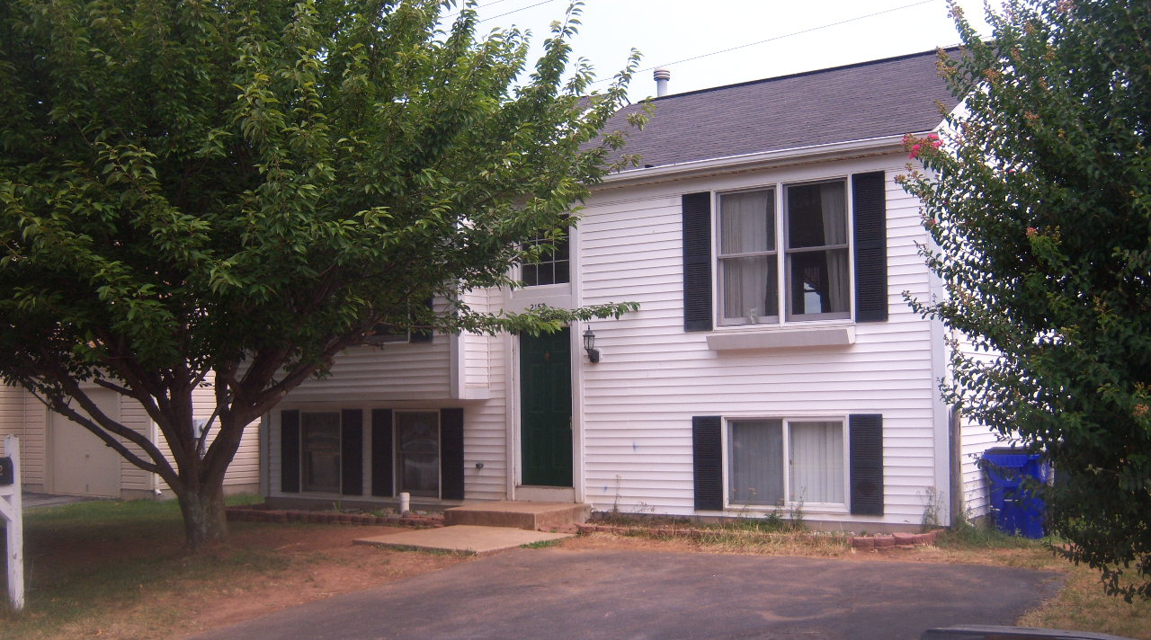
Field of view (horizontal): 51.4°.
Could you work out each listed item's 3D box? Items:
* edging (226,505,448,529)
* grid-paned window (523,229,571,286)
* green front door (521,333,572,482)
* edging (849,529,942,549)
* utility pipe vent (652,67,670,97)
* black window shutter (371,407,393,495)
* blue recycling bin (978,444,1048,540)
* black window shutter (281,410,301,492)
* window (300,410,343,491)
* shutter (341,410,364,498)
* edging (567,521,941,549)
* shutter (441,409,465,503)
[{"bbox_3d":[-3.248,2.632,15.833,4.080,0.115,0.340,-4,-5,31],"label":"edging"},{"bbox_3d":[-0.365,-0.876,15.389,0.772,0.859,0.070,-4,-5,31],"label":"grid-paned window"},{"bbox_3d":[-0.343,1.116,15.278,0.815,2.004,0.060,-4,-5,31],"label":"green front door"},{"bbox_3d":[3.316,2.257,12.342,0.740,0.120,0.760,-4,-5,31],"label":"edging"},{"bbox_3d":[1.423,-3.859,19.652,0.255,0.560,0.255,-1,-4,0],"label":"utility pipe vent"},{"bbox_3d":[-2.705,1.852,16.703,0.375,1.212,0.035,-4,-5,31],"label":"black window shutter"},{"bbox_3d":[4.953,1.923,13.369,0.615,1.010,0.740,-4,-5,31],"label":"blue recycling bin"},{"bbox_3d":[-4.208,1.936,17.624,0.370,1.202,0.035,-4,-5,31],"label":"black window shutter"},{"bbox_3d":[-3.630,1.893,17.133,0.822,1.183,0.080,-4,-5,31],"label":"window"},{"bbox_3d":[-3.183,1.880,16.996,0.382,1.211,0.035,-4,-5,31],"label":"shutter"},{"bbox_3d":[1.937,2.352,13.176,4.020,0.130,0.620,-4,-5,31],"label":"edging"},{"bbox_3d":[-1.623,1.780,15.861,0.381,1.209,0.035,-4,-5,31],"label":"shutter"}]

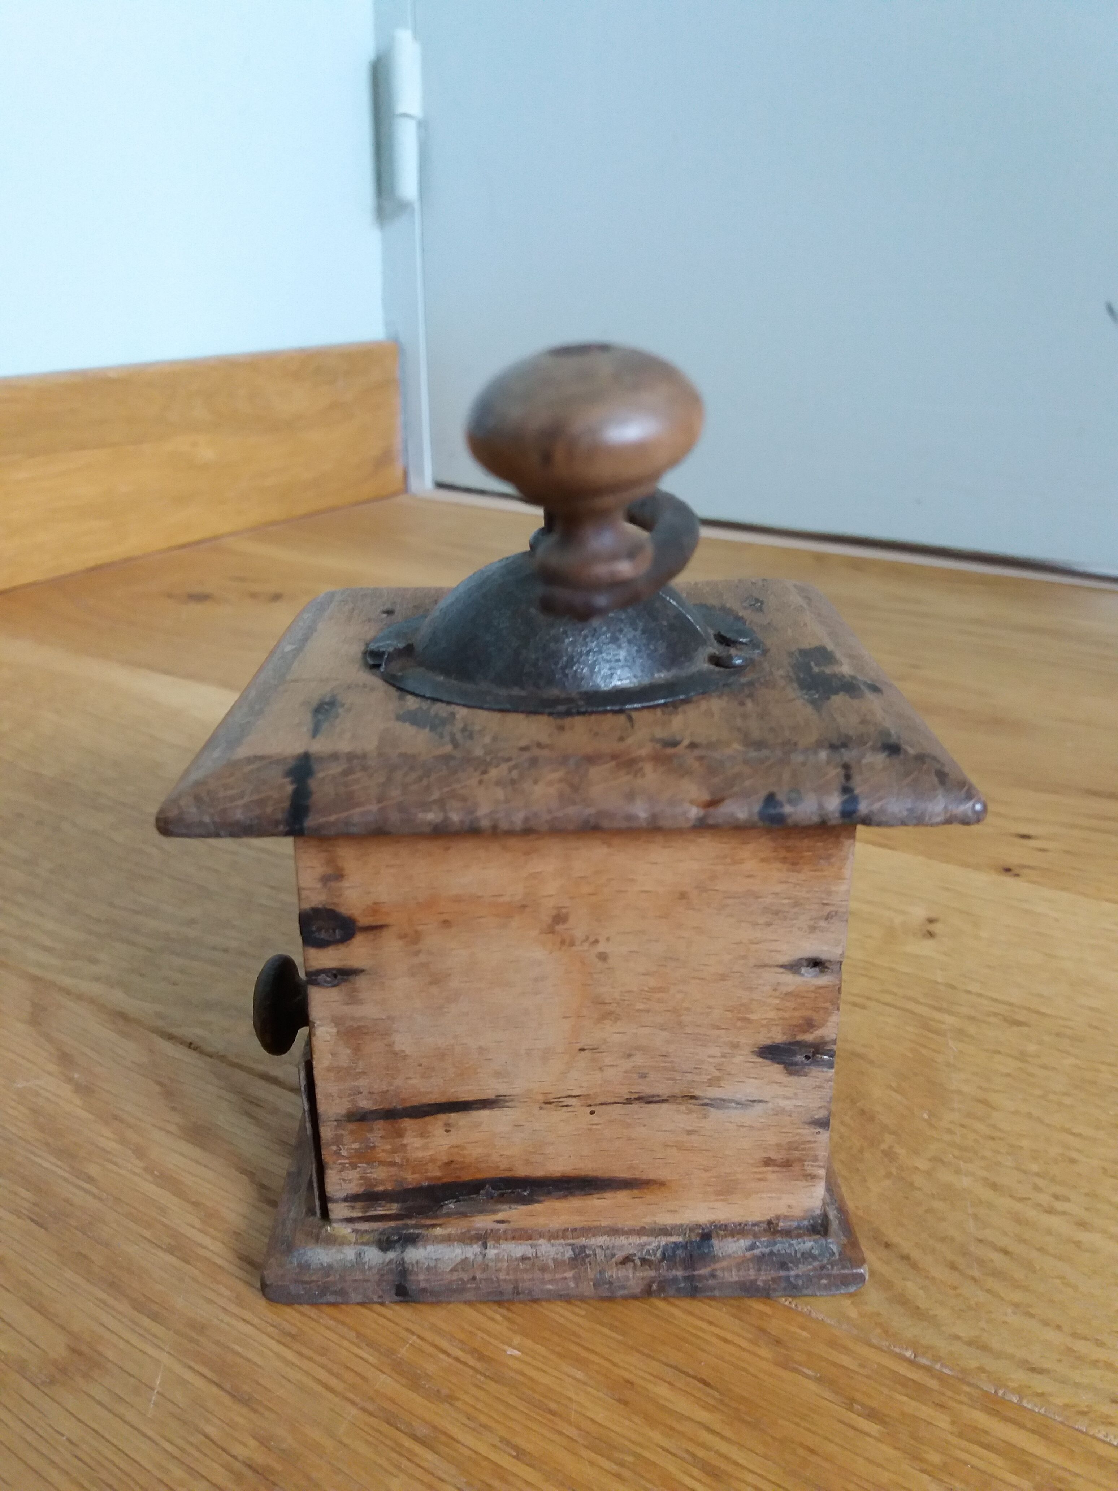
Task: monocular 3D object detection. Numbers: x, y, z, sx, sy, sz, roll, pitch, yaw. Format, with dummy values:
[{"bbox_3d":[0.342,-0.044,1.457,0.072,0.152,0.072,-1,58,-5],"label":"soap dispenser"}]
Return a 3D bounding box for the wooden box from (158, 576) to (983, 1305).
[{"bbox_3d":[0.002,0.034,0.266,0.130,0.115,0.125,-1,23,0],"label":"wooden box"}]

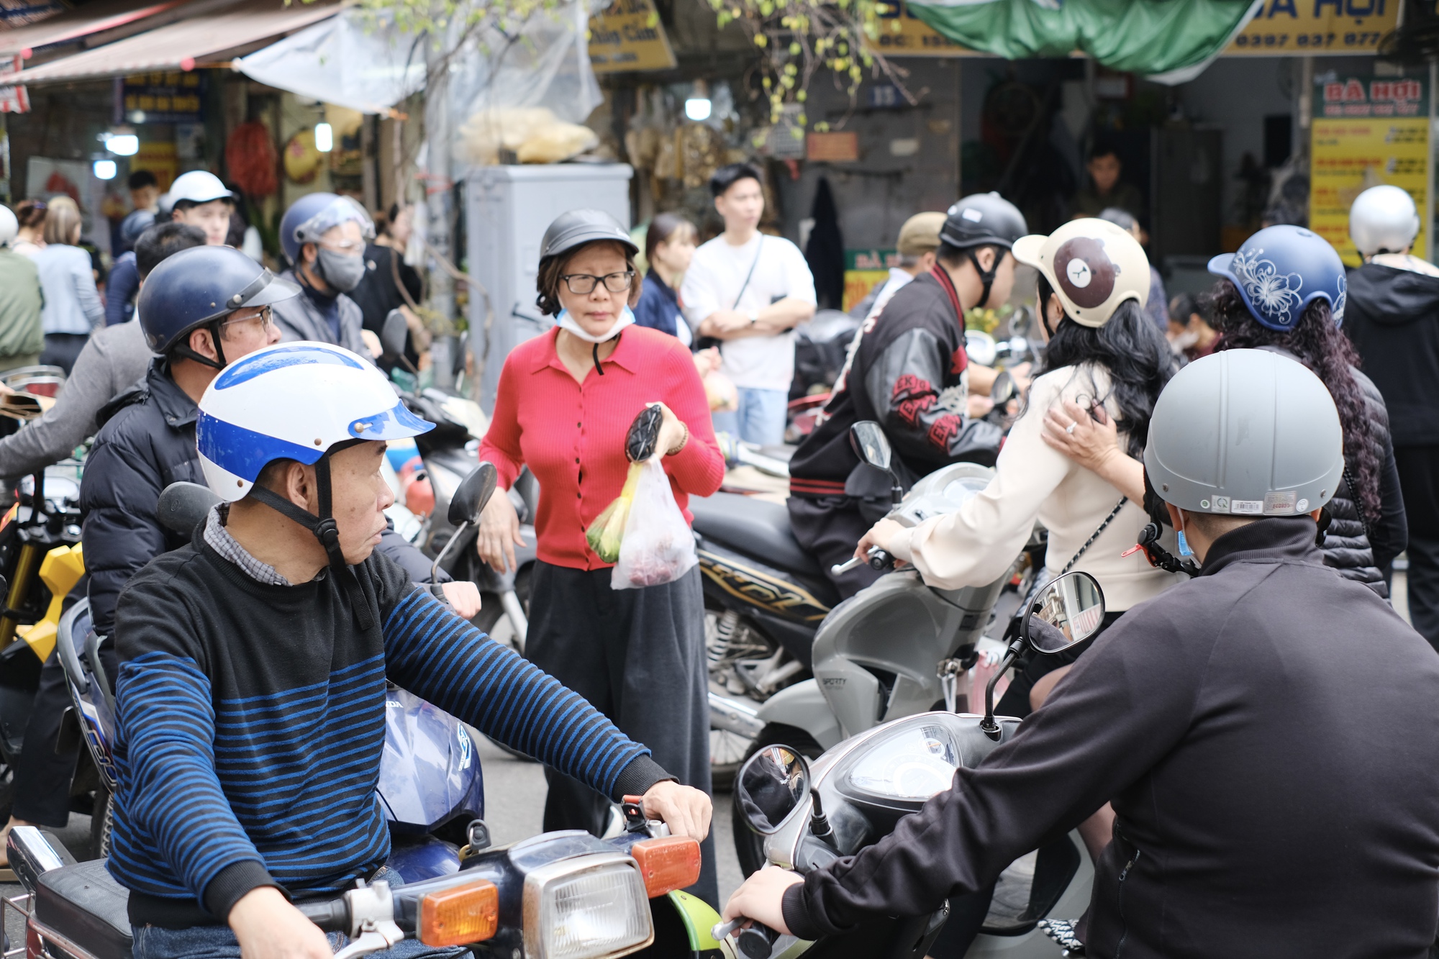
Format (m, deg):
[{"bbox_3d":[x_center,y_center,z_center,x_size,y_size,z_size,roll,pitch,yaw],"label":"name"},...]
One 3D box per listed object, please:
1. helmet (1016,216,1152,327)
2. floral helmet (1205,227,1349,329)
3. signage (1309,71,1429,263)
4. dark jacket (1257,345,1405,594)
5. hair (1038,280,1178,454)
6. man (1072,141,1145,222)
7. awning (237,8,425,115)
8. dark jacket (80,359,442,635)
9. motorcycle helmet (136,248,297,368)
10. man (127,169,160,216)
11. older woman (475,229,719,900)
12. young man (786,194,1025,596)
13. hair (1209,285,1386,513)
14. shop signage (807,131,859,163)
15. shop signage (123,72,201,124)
[{"bbox_3d":[0.759,-0.425,4.380,0.225,0.225,0.300,-6,9,-43],"label":"helmet"},{"bbox_3d":[1.141,-0.413,4.320,0.225,0.215,0.300,-5,8,-39],"label":"floral helmet"},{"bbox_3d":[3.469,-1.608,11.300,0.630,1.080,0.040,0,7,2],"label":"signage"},{"bbox_3d":[1.176,-0.018,4.300,0.480,0.530,0.320,-4,7,-30],"label":"dark jacket"},{"bbox_3d":[0.792,-0.232,4.330,0.250,0.370,0.210,-6,8,-40],"label":"hair"},{"bbox_3d":[1.964,-0.874,10.793,0.470,1.660,0.310,0,6,3],"label":"man"},{"bbox_3d":[-1.641,-1.777,9.000,0.880,0.450,0.700,0,6,5],"label":"awning"},{"bbox_3d":[-0.910,0.065,3.731,0.590,0.530,0.520,5,8,37],"label":"dark jacket"},{"bbox_3d":[-0.995,-0.352,4.200,0.300,0.220,0.240,-1,7,-8],"label":"motorcycle helmet"},{"bbox_3d":[-2.979,-0.741,10.996,0.460,1.700,0.320,-6,9,-37],"label":"man"},{"bbox_3d":[-0.252,0.223,4.466,0.520,1.570,0.380,1,8,12],"label":"older woman"},{"bbox_3d":[0.565,-0.037,6.247,0.720,1.550,0.520,-4,8,-28],"label":"young man"},{"bbox_3d":[1.127,-0.154,4.150,0.260,0.480,0.270,5,9,34],"label":"hair"},{"bbox_3d":[0.619,-1.807,11.500,0.280,0.170,0.030,0,7,0],"label":"shop signage"},{"bbox_3d":[-3.168,-2.166,12.000,0.460,0.310,0.050,-1,7,-7],"label":"shop signage"}]

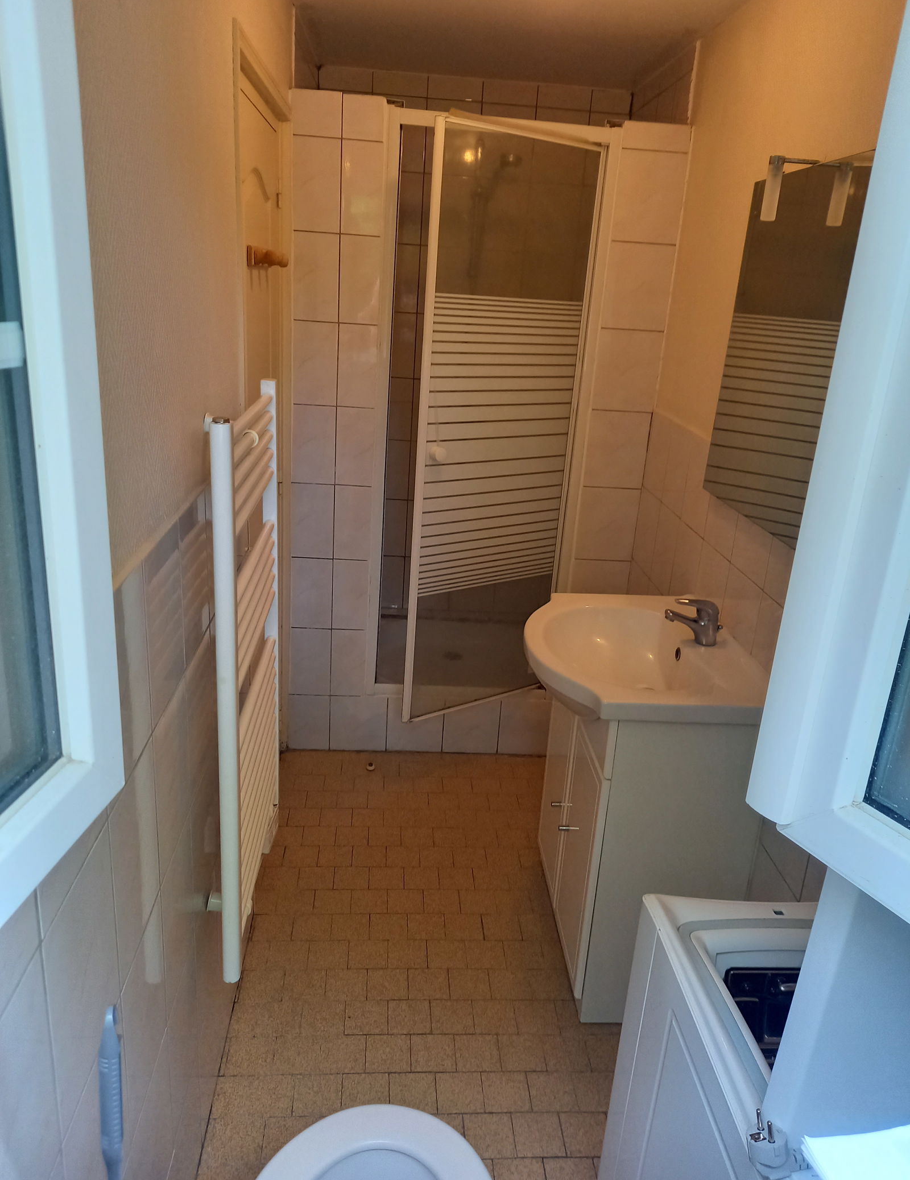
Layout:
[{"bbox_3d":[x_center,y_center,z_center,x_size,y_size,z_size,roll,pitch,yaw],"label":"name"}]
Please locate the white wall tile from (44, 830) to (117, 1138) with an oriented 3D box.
[{"bbox_3d":[-0.400,0.410,0.938,0.010,0.252,0.200,2,19,-5],"label":"white wall tile"}]

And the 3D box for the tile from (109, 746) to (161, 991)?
[{"bbox_3d":[-0.415,0.345,1.131,0.010,0.250,0.200,2,19,-5],"label":"tile"}]

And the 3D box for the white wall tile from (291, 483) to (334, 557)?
[{"bbox_3d":[-0.462,-0.223,2.853,0.138,0.250,0.010,2,19,-5],"label":"white wall tile"}]

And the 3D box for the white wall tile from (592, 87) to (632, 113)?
[{"bbox_3d":[0.586,-1.827,3.283,0.151,0.074,0.010,2,20,-5],"label":"white wall tile"}]

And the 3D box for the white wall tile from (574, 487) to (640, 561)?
[{"bbox_3d":[0.510,-0.219,2.926,0.192,0.250,0.010,2,19,-5],"label":"white wall tile"}]

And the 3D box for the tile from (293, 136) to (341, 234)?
[{"bbox_3d":[-0.396,-1.167,2.530,0.137,0.251,0.010,2,19,-5],"label":"tile"}]

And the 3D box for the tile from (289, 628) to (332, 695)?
[{"bbox_3d":[-0.496,0.247,3.018,0.141,0.250,0.010,2,19,-5],"label":"tile"}]

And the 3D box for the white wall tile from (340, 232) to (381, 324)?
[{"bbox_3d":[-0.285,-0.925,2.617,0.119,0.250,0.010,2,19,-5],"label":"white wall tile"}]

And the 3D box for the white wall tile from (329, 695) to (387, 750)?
[{"bbox_3d":[-0.341,0.474,3.110,0.201,0.217,0.010,2,19,-5],"label":"white wall tile"}]

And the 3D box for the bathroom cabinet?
[{"bbox_3d":[0.468,0.548,2.227,0.362,0.801,0.603,2,20,-5],"label":"bathroom cabinet"}]

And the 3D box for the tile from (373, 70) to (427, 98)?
[{"bbox_3d":[-0.199,-1.841,3.192,0.202,0.068,0.010,2,19,-5],"label":"tile"}]

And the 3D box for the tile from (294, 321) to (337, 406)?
[{"bbox_3d":[-0.428,-0.694,2.688,0.136,0.250,0.010,2,19,-5],"label":"tile"}]

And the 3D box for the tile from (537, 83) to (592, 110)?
[{"bbox_3d":[0.403,-1.809,3.222,0.200,0.072,0.010,2,19,-5],"label":"tile"}]

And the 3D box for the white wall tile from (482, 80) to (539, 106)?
[{"bbox_3d":[0.205,-1.842,3.251,0.201,0.075,0.010,2,20,-5],"label":"white wall tile"}]

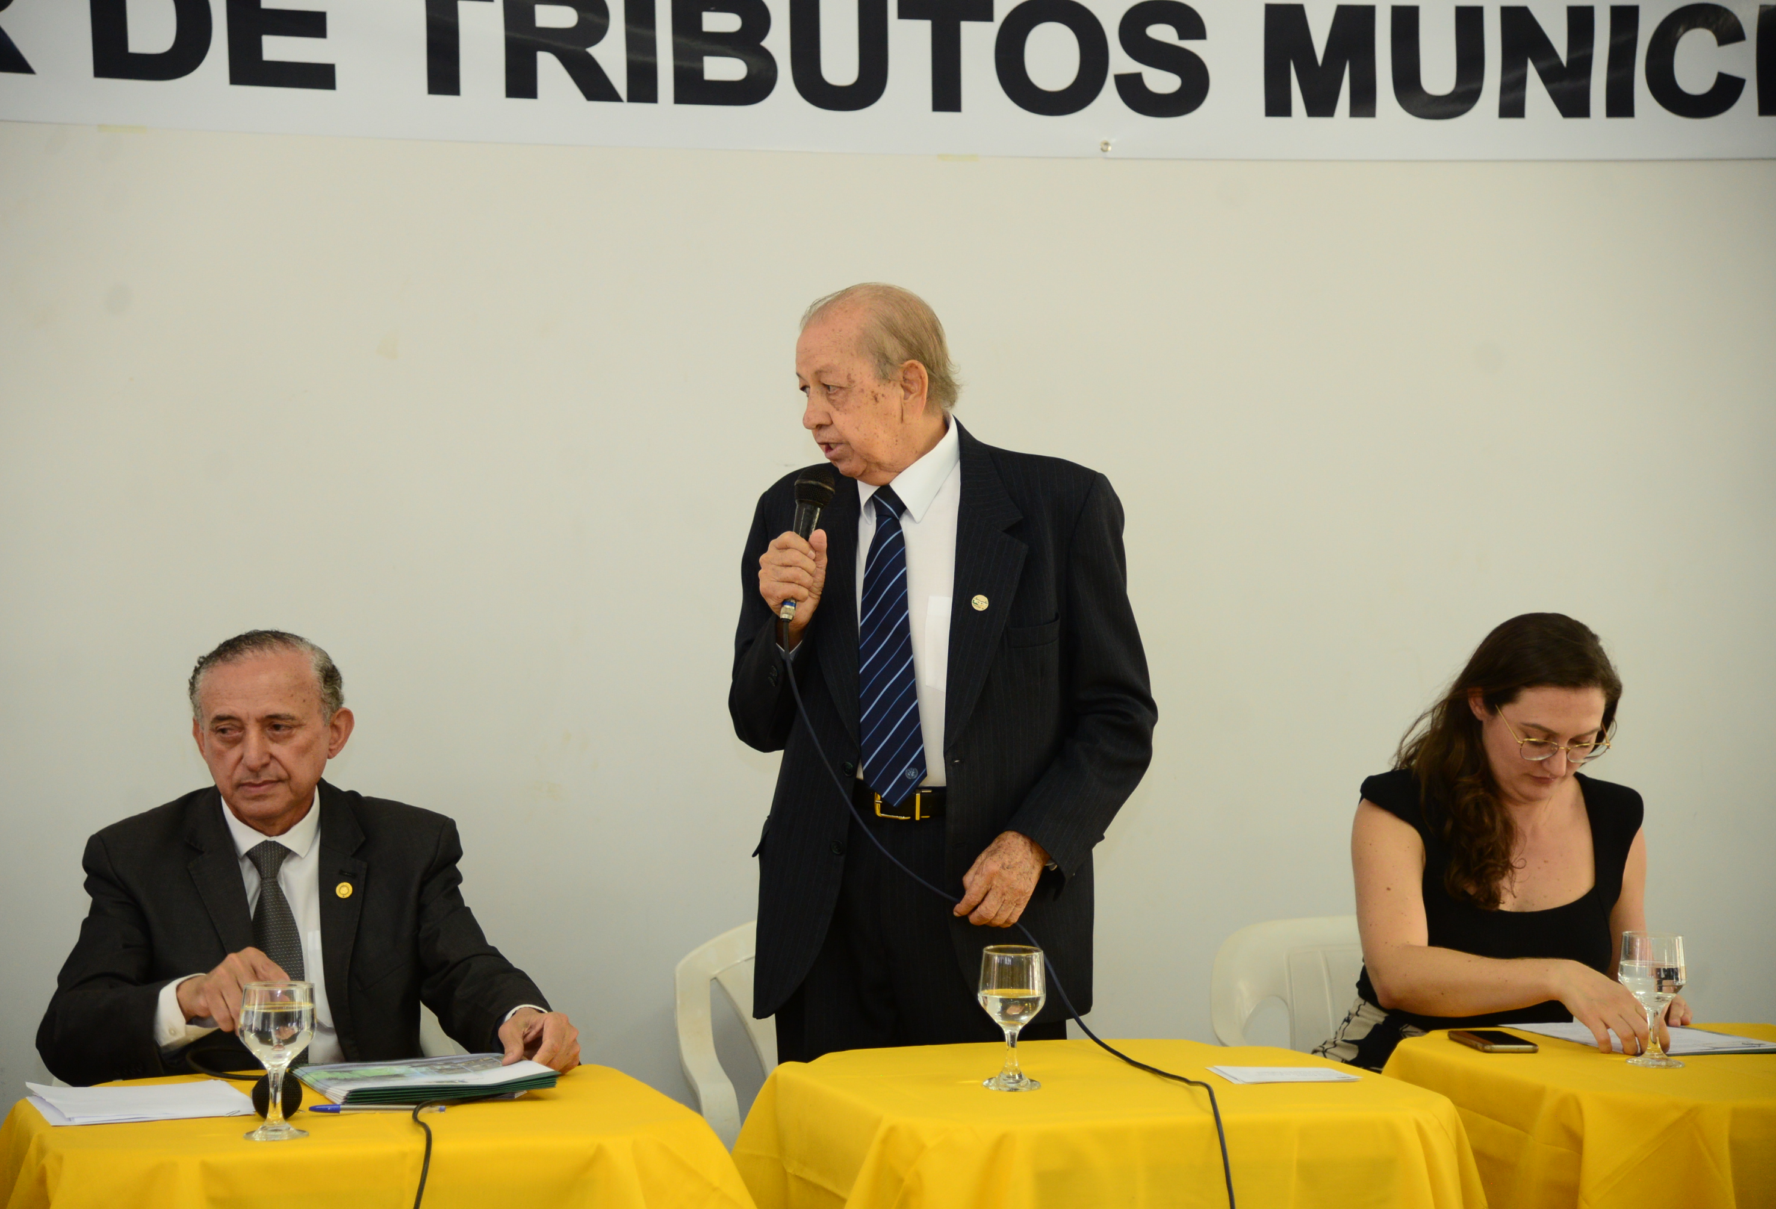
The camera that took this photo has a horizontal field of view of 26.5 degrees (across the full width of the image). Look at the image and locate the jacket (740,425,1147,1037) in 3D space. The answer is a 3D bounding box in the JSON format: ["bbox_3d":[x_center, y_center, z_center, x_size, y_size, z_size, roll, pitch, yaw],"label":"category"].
[{"bbox_3d":[0.068,0.152,4.770,0.550,0.760,0.380,0,0,22],"label":"jacket"}]

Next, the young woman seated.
[{"bbox_3d":[0.830,0.648,4.880,0.520,1.270,0.800,0,0,-27],"label":"young woman seated"}]

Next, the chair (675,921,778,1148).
[{"bbox_3d":[-0.040,0.862,5.100,0.480,0.860,0.530,0,0,-12],"label":"chair"}]

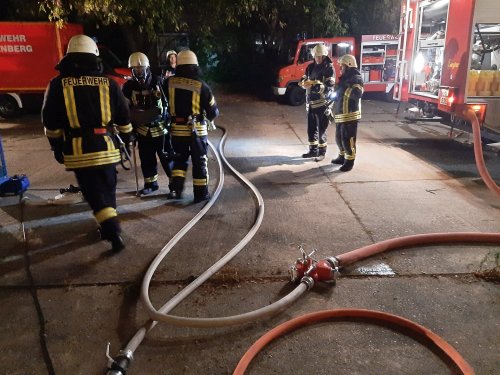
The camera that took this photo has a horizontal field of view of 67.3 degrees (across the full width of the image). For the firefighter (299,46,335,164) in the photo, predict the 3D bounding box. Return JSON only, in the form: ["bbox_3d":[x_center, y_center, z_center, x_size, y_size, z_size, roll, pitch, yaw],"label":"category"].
[{"bbox_3d":[1.240,-1.511,6.780,0.570,1.930,0.500,9,21,28],"label":"firefighter"}]

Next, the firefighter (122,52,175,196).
[{"bbox_3d":[-1.322,-0.830,4.978,0.620,1.820,0.500,-6,19,-17],"label":"firefighter"}]

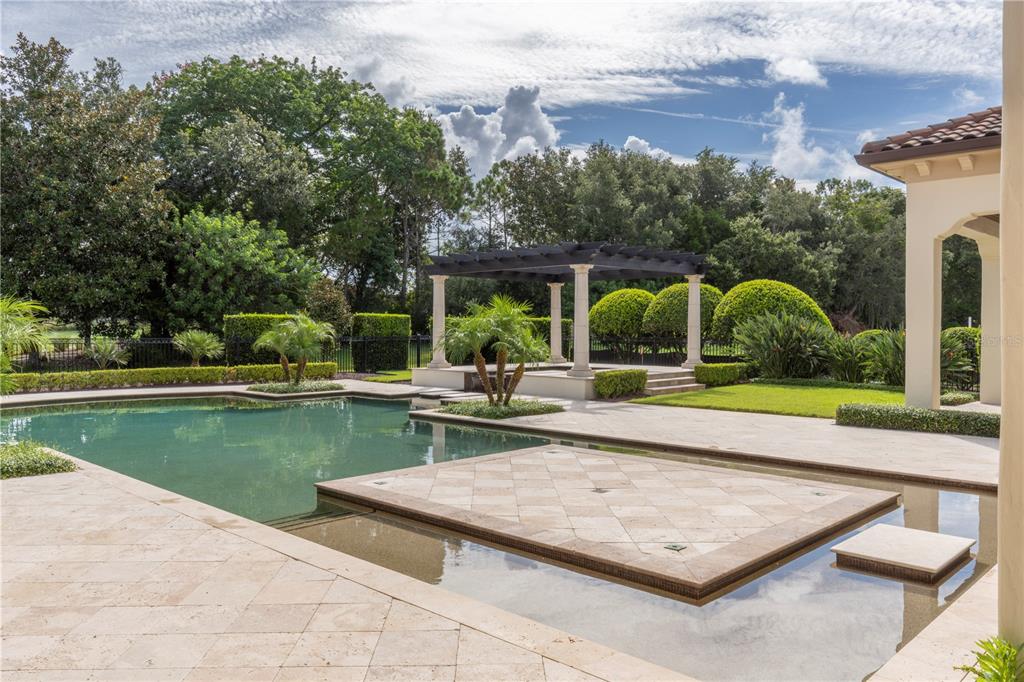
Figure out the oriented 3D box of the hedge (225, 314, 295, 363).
[{"bbox_3d":[-8.510,0.159,24.806,0.750,2.050,2.500,1,1,45],"label":"hedge"}]

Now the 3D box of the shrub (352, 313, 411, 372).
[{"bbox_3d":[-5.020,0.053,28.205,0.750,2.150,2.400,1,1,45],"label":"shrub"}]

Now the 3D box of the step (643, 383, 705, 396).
[{"bbox_3d":[4.133,1.238,19.001,0.380,0.160,2.400,1,1,44],"label":"step"}]

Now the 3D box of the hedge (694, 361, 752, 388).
[{"bbox_3d":[6.120,0.973,21.819,0.650,0.520,1.900,1,1,45],"label":"hedge"}]

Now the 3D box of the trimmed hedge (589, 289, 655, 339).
[{"bbox_3d":[4.050,-0.873,27.089,2.400,2.060,2.500,0,1,0],"label":"trimmed hedge"}]

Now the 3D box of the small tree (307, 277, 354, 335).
[{"bbox_3d":[-7.979,-1.393,32.484,2.100,2.650,2.100,1,1,44],"label":"small tree"}]

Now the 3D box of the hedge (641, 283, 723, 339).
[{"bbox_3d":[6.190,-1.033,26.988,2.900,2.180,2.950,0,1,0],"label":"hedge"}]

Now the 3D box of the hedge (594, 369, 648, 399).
[{"bbox_3d":[2.624,1.046,17.719,0.480,0.580,1.640,1,1,44],"label":"hedge"}]

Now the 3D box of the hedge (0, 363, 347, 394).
[{"bbox_3d":[-9.610,1.023,22.268,0.600,0.500,9.650,1,1,44],"label":"hedge"}]

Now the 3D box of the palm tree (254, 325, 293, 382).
[{"bbox_3d":[-6.380,0.385,19.909,1.350,1.578,1.300,0,1,0],"label":"palm tree"}]

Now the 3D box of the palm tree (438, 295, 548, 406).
[{"bbox_3d":[-0.368,0.212,14.704,2.100,2.170,2.130,0,1,0],"label":"palm tree"}]

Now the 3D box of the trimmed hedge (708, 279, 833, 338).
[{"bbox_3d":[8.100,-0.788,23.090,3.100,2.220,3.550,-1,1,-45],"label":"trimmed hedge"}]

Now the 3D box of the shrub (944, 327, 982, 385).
[{"bbox_3d":[12.459,0.433,20.408,1.300,1.630,1.350,1,1,44],"label":"shrub"}]

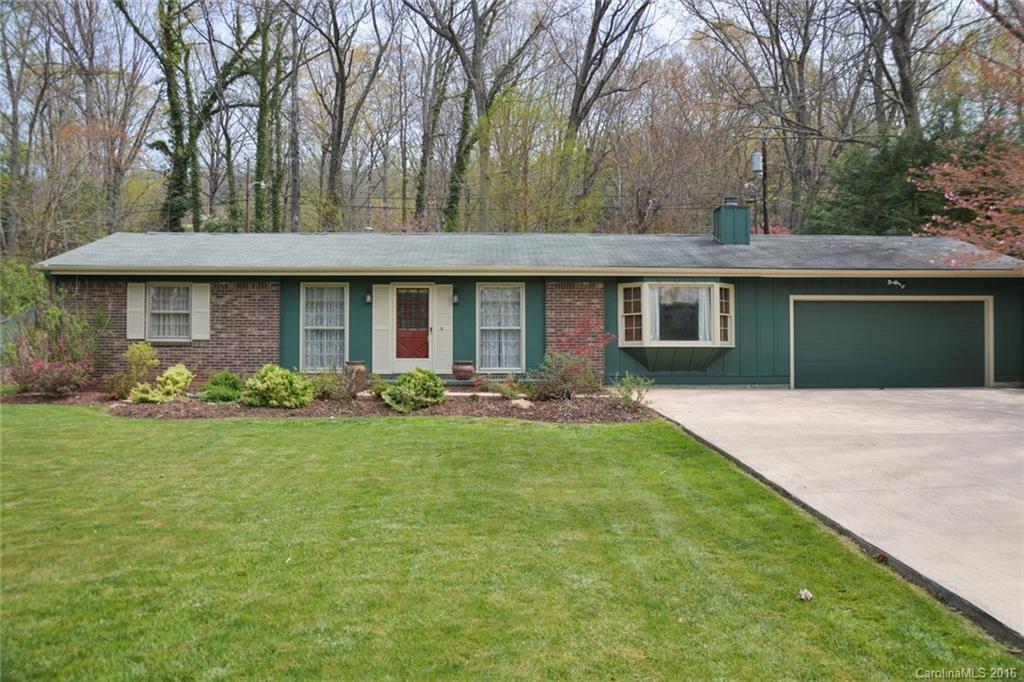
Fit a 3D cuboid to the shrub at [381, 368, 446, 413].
[{"bbox_3d":[-1.788,0.854,13.900,1.186,0.731,1.100,0,0,0],"label":"shrub"}]

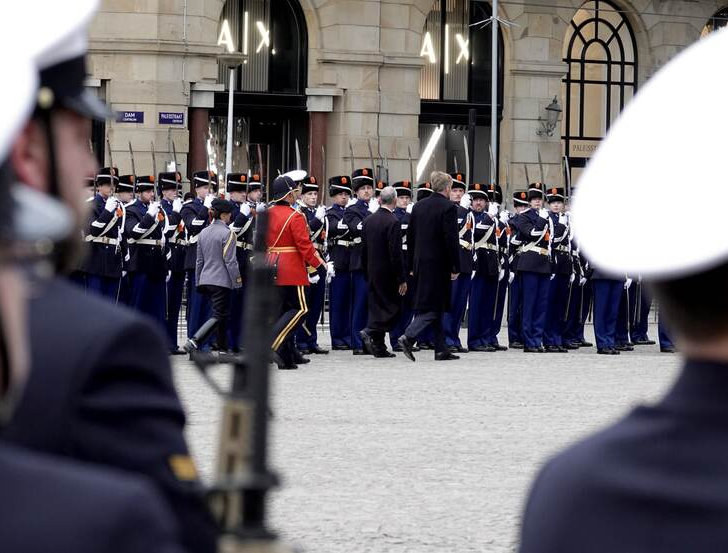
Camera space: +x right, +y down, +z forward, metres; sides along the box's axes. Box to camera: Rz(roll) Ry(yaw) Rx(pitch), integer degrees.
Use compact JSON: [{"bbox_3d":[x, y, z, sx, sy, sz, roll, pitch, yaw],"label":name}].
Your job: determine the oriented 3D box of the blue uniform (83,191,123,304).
[{"bbox_3d":[-2.729,-0.024,38.392,0.500,1.670,0.400,-1,1,-25],"label":"blue uniform"}]

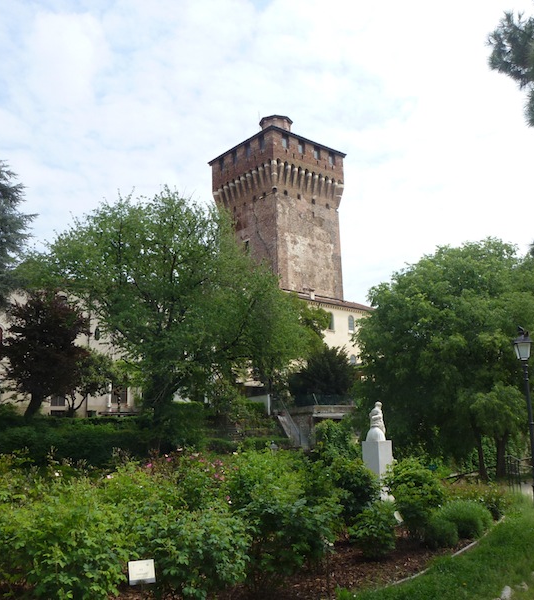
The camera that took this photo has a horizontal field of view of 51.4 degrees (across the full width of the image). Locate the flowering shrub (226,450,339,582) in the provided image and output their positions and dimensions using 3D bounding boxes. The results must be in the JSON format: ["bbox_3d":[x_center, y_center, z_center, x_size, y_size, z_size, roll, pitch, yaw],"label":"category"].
[{"bbox_3d":[0.154,2.124,5.500,1.100,1.190,1.040,-1,-10,0],"label":"flowering shrub"}]

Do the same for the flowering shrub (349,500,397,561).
[{"bbox_3d":[1.574,3.378,8.200,0.700,0.800,0.700,-2,-10,0],"label":"flowering shrub"}]

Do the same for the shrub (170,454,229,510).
[{"bbox_3d":[-1.079,3.140,9.000,0.950,1.300,0.950,-2,-10,0],"label":"shrub"}]

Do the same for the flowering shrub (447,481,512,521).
[{"bbox_3d":[3.795,3.612,10.000,1.170,0.640,1.050,-1,-10,0],"label":"flowering shrub"}]

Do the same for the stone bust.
[{"bbox_3d":[2.279,2.530,11.600,0.400,0.820,0.400,7,-13,-40],"label":"stone bust"}]

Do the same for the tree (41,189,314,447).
[{"bbox_3d":[-3.711,0.501,23.000,10.950,10.810,9.860,-1,-10,0],"label":"tree"}]

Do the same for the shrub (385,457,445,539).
[{"bbox_3d":[2.446,3.259,9.200,1.000,1.300,1.000,-2,-10,0],"label":"shrub"}]

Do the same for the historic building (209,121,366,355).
[{"bbox_3d":[2.701,-5.754,74.374,14.500,41.000,16.000,7,-13,-40],"label":"historic building"}]

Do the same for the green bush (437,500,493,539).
[{"bbox_3d":[3.256,3.601,9.100,0.880,0.600,0.850,-2,-10,0],"label":"green bush"}]

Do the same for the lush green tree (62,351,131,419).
[{"bbox_3d":[-10.884,5.269,35.000,4.000,4.200,3.800,-2,-10,0],"label":"lush green tree"}]

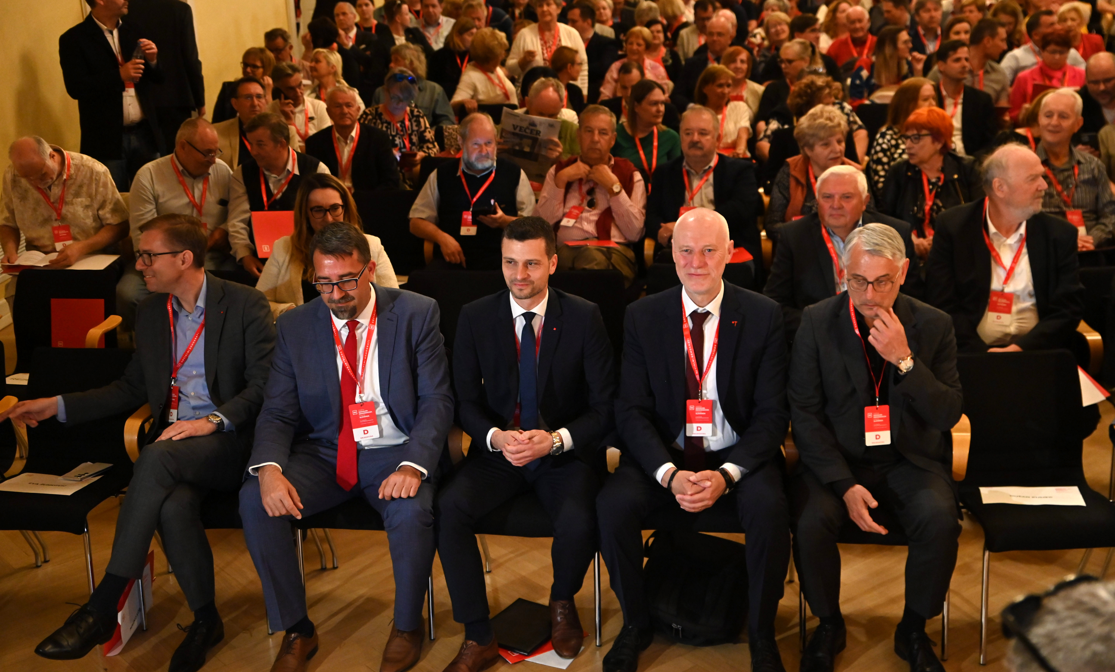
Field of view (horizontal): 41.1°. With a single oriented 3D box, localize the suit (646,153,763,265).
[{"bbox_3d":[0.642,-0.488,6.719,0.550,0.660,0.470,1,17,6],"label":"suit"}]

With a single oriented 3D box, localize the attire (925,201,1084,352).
[{"bbox_3d":[1.537,-0.161,5.131,0.540,0.640,0.420,2,18,11],"label":"attire"}]

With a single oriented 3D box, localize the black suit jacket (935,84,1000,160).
[{"bbox_3d":[2.001,-0.941,7.482,0.500,0.680,0.420,-2,18,1],"label":"black suit jacket"}]

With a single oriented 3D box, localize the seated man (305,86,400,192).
[{"bbox_3d":[-1.059,-0.567,7.430,0.540,1.320,0.820,0,17,3],"label":"seated man"}]

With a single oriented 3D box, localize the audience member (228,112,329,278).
[{"bbox_3d":[-1.237,-0.269,6.351,0.530,1.270,0.780,2,18,11],"label":"audience member"}]

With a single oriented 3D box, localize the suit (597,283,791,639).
[{"bbox_3d":[0.399,0.351,4.289,0.560,0.980,0.620,0,18,8],"label":"suit"}]

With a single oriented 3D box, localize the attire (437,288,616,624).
[{"bbox_3d":[-0.074,0.365,4.572,0.520,1.000,0.660,1,17,5],"label":"attire"}]

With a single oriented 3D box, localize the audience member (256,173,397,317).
[{"bbox_3d":[-0.787,0.094,5.172,0.500,1.250,0.740,0,18,8],"label":"audience member"}]

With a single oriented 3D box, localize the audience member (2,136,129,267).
[{"bbox_3d":[-2.192,-0.236,6.460,0.620,1.220,0.800,-1,18,5],"label":"audience member"}]

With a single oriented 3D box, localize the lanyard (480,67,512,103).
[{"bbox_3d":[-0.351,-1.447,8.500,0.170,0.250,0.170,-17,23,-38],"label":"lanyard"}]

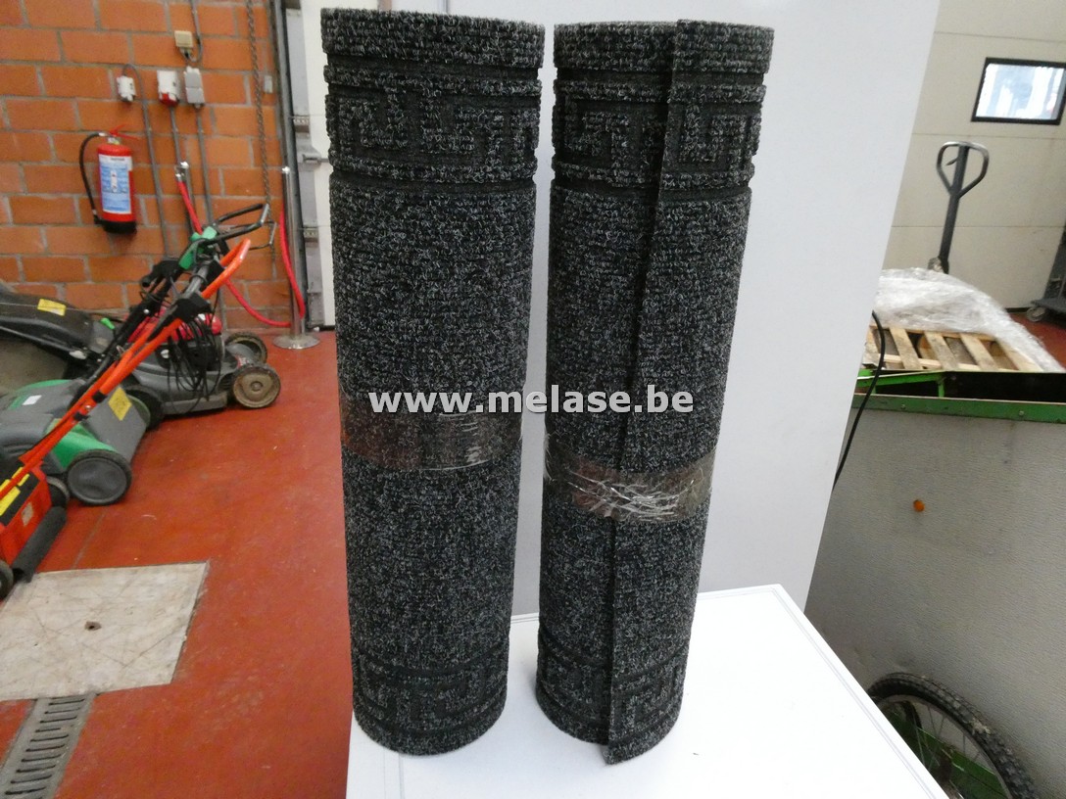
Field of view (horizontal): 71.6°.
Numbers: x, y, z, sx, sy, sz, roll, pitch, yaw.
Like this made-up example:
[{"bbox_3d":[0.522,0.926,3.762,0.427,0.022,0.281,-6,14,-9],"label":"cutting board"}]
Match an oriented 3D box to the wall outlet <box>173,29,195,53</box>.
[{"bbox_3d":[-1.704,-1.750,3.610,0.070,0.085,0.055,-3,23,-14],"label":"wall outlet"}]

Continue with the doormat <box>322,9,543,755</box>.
[{"bbox_3d":[-0.084,0.015,0.618,0.150,0.605,0.150,3,23,0],"label":"doormat"}]

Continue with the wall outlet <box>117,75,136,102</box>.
[{"bbox_3d":[-1.992,-1.523,3.623,0.061,0.112,0.058,-3,23,-14],"label":"wall outlet"}]

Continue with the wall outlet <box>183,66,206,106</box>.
[{"bbox_3d":[-1.689,-1.559,3.690,0.071,0.178,0.060,-3,23,-14],"label":"wall outlet"}]

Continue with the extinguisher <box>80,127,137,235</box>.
[{"bbox_3d":[-2.106,-1.101,3.695,0.250,0.505,0.170,1,22,-15],"label":"extinguisher"}]

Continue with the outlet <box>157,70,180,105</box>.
[{"bbox_3d":[-1.797,-1.540,3.649,0.075,0.153,0.085,-3,23,-14],"label":"outlet"}]

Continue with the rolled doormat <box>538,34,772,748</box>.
[{"bbox_3d":[0.083,0.020,0.624,0.145,0.605,0.145,1,25,1],"label":"rolled doormat"}]

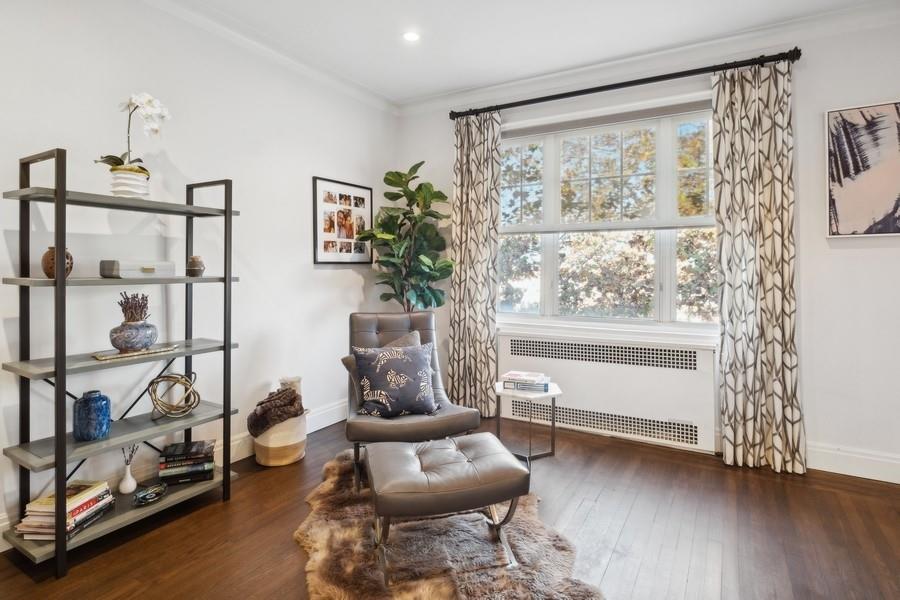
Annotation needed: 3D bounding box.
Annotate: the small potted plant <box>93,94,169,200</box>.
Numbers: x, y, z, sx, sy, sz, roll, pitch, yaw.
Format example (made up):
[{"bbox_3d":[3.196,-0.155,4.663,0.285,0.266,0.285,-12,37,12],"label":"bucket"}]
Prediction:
[{"bbox_3d":[-1.530,-0.749,2.180,0.290,0.480,0.200,-3,4,-41],"label":"small potted plant"}]

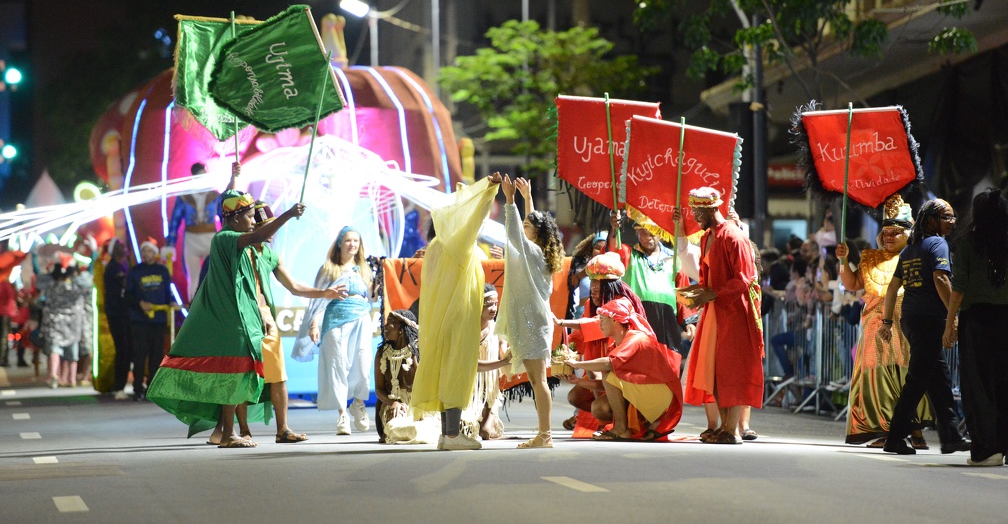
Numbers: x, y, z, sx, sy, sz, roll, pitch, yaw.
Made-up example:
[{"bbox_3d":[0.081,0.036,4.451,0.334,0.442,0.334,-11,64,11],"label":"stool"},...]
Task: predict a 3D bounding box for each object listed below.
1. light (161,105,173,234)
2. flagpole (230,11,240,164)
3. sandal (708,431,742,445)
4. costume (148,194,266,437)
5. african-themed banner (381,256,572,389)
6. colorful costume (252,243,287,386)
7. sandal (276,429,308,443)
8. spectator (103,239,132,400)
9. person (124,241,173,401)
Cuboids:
[{"bbox_3d":[-3.556,-0.975,59.000,0.130,1.410,0.150,0,0,-6],"label":"light"},{"bbox_3d":[-1.967,-1.237,41.000,0.027,1.200,0.027,-2,0,0],"label":"flagpole"},{"bbox_3d":[1.591,1.264,40.300,0.280,0.100,0.110,0,0,-26],"label":"sandal"},{"bbox_3d":[-2.076,0.375,39.200,0.820,1.690,0.620,0,-1,10],"label":"costume"},{"bbox_3d":[-0.219,0.481,43.100,1.530,1.060,0.100,0,0,0],"label":"african-themed banner"},{"bbox_3d":[-1.706,0.372,40.400,0.340,1.030,0.480,0,-1,20],"label":"colorful costume"},{"bbox_3d":[-1.526,1.259,40.400,0.250,0.095,0.100,0,0,13],"label":"sandal"},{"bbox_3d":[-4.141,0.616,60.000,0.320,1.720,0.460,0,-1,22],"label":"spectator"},{"bbox_3d":[-3.936,0.648,62.000,0.540,1.750,0.380,0,-1,-6],"label":"person"}]

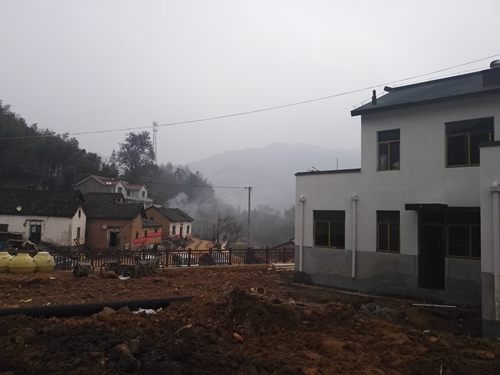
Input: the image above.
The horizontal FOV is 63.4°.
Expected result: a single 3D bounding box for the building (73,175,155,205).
[{"bbox_3d":[-43.800,2.206,132.087,10.500,10.000,20.000,-1,-4,22],"label":"building"}]

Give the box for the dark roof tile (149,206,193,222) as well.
[{"bbox_3d":[-17.000,5.307,81.830,7.400,2.700,9.600,-1,-3,18],"label":"dark roof tile"}]

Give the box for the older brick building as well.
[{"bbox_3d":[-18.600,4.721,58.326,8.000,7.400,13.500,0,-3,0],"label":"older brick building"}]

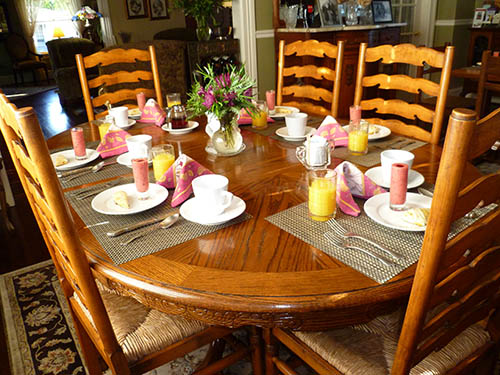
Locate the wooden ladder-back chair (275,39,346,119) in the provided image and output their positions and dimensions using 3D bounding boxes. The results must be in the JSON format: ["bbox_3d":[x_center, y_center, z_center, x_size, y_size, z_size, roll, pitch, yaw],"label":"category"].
[{"bbox_3d":[0.213,-0.216,2.208,0.490,1.055,0.500,14,29,33],"label":"wooden ladder-back chair"}]

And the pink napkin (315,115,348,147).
[{"bbox_3d":[0.306,-0.223,1.512,0.190,0.108,0.150,-2,24,3],"label":"pink napkin"}]

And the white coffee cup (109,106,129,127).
[{"bbox_3d":[-0.595,-0.322,1.851,0.115,0.074,0.090,-18,28,-31],"label":"white coffee cup"}]

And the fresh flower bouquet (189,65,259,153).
[{"bbox_3d":[-0.096,-0.266,1.384,0.245,0.295,0.240,-4,25,-3],"label":"fresh flower bouquet"}]

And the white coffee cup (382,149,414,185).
[{"bbox_3d":[0.409,-0.055,1.120,0.088,0.080,0.108,11,28,27],"label":"white coffee cup"}]

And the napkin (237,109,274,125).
[{"bbox_3d":[0.008,-0.340,1.771,0.120,0.102,0.155,-19,29,-31],"label":"napkin"}]

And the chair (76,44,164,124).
[{"bbox_3d":[-0.546,-0.180,2.220,0.480,1.055,0.500,-18,28,-31],"label":"chair"}]

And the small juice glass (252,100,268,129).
[{"bbox_3d":[0.045,-0.318,1.759,0.067,0.104,0.067,-3,24,0],"label":"small juice glass"}]

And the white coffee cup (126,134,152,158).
[{"bbox_3d":[-0.369,-0.128,1.361,0.087,0.078,0.112,-16,28,-27],"label":"white coffee cup"}]

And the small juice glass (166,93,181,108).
[{"bbox_3d":[-0.351,-0.386,1.904,0.067,0.105,0.067,-7,25,-9],"label":"small juice glass"}]

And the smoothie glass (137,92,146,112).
[{"bbox_3d":[-0.504,-0.390,1.906,0.042,0.105,0.042,-9,25,-13],"label":"smoothie glass"}]

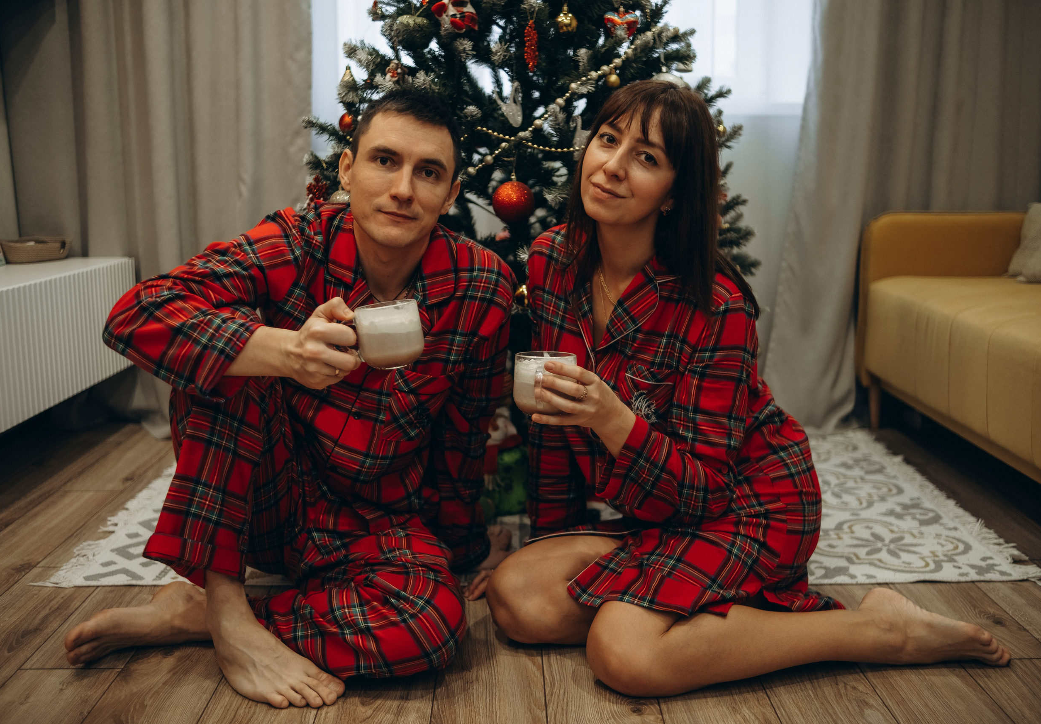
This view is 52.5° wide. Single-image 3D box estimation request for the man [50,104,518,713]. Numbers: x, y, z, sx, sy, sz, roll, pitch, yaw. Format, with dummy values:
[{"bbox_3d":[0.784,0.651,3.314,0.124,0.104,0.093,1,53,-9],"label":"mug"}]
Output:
[{"bbox_3d":[-0.342,0.002,1.674,0.671,0.852,0.605,-1,11,-3],"label":"man"}]

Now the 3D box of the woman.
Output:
[{"bbox_3d":[0.309,0.005,1.612,0.850,0.868,0.654,6,12,30],"label":"woman"}]

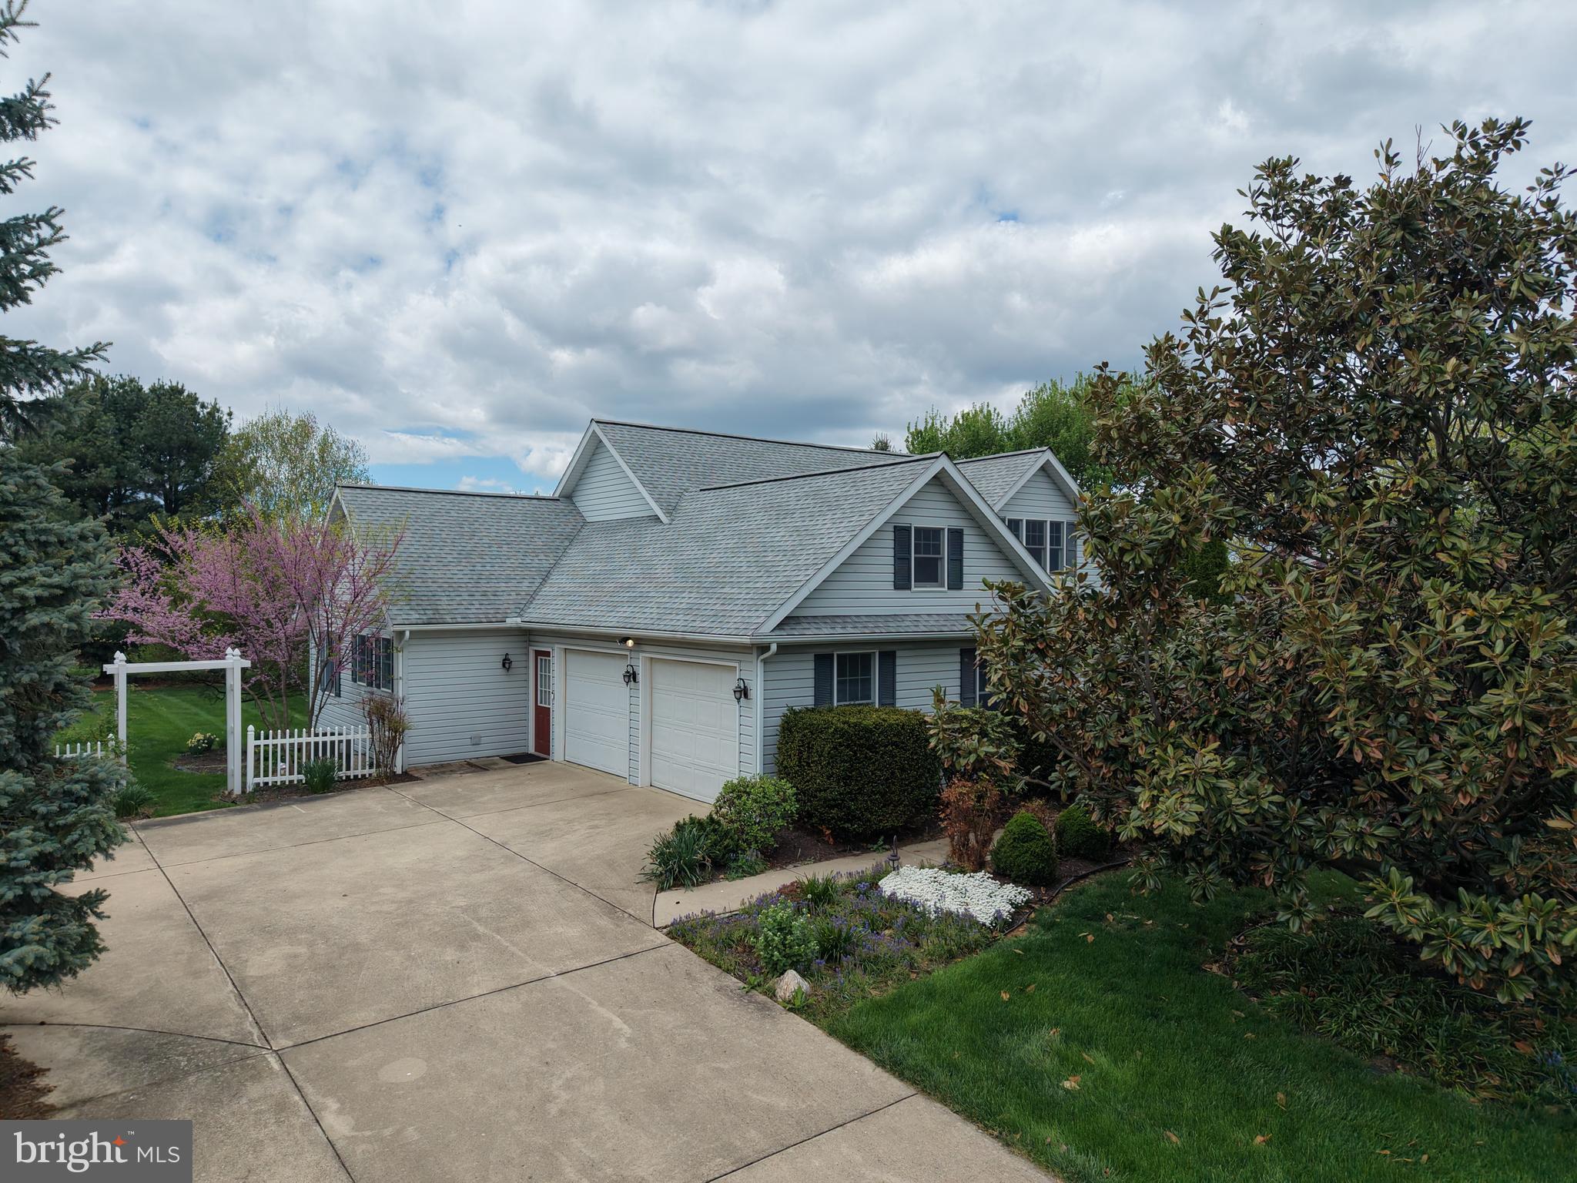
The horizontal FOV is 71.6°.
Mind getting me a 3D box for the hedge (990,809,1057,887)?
[{"bbox_3d":[2.600,2.808,12.020,0.760,0.780,0.760,0,0,0],"label":"hedge"}]

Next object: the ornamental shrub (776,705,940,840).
[{"bbox_3d":[0.918,2.399,14.556,1.950,1.580,1.650,0,0,-36],"label":"ornamental shrub"}]

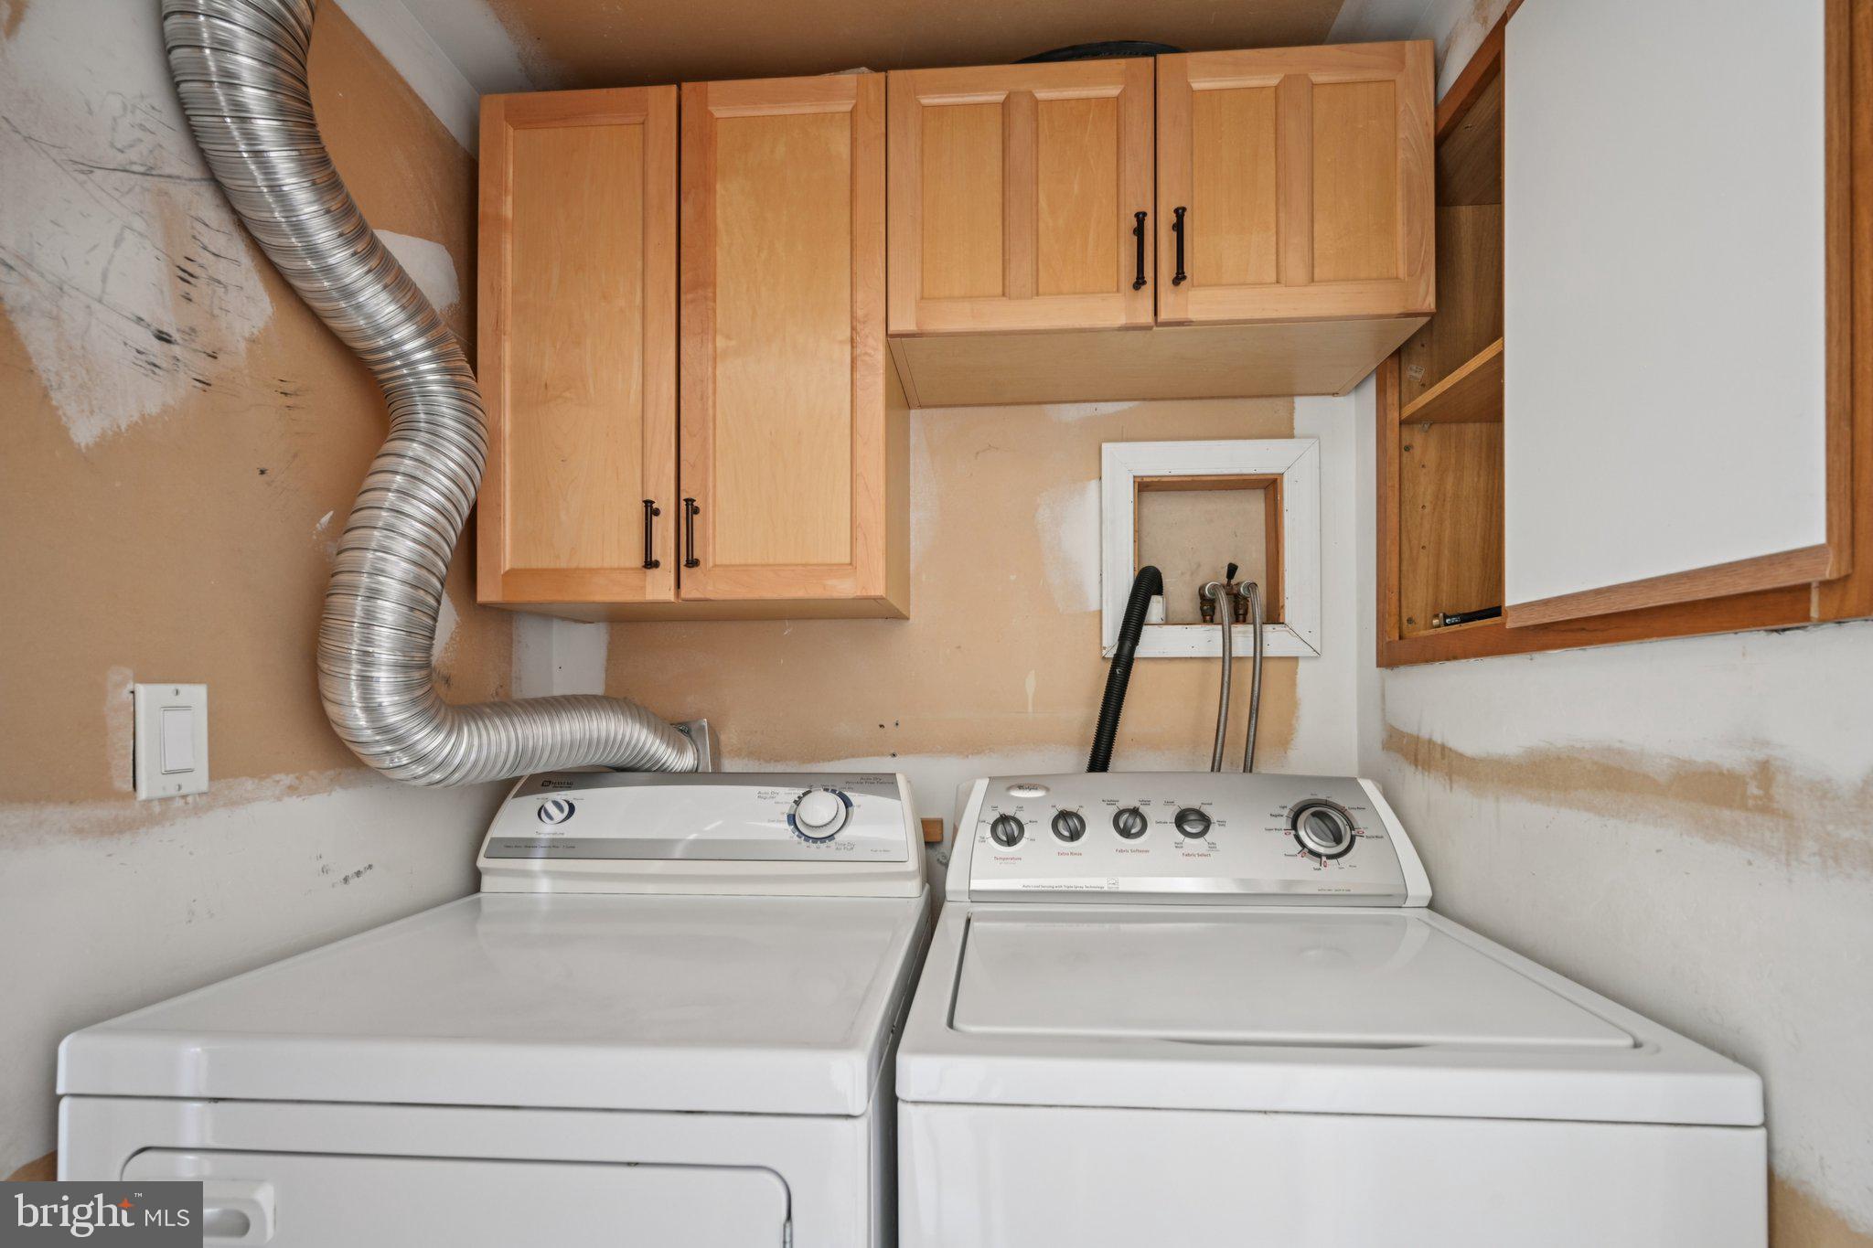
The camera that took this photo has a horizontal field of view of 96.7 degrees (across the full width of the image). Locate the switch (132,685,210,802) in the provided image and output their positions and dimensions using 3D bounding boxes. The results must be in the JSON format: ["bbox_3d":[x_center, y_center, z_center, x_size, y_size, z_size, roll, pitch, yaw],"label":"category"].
[{"bbox_3d":[-0.777,0.119,0.848,0.011,0.115,0.071,0,-3,6],"label":"switch"}]

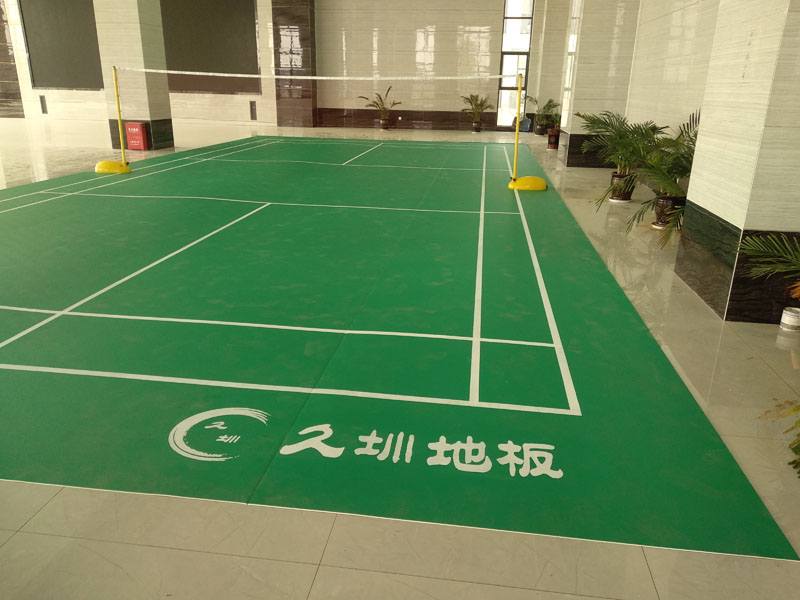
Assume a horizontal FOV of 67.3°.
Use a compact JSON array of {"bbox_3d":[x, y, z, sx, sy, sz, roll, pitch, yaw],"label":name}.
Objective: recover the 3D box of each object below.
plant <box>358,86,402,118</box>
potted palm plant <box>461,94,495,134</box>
[{"bbox_3d":[-0.639,-6.618,20.249,1.420,1.055,1.150,4,20,7],"label":"plant"},{"bbox_3d":[2.551,-6.172,19.953,1.120,1.203,1.050,4,20,7],"label":"potted palm plant"}]

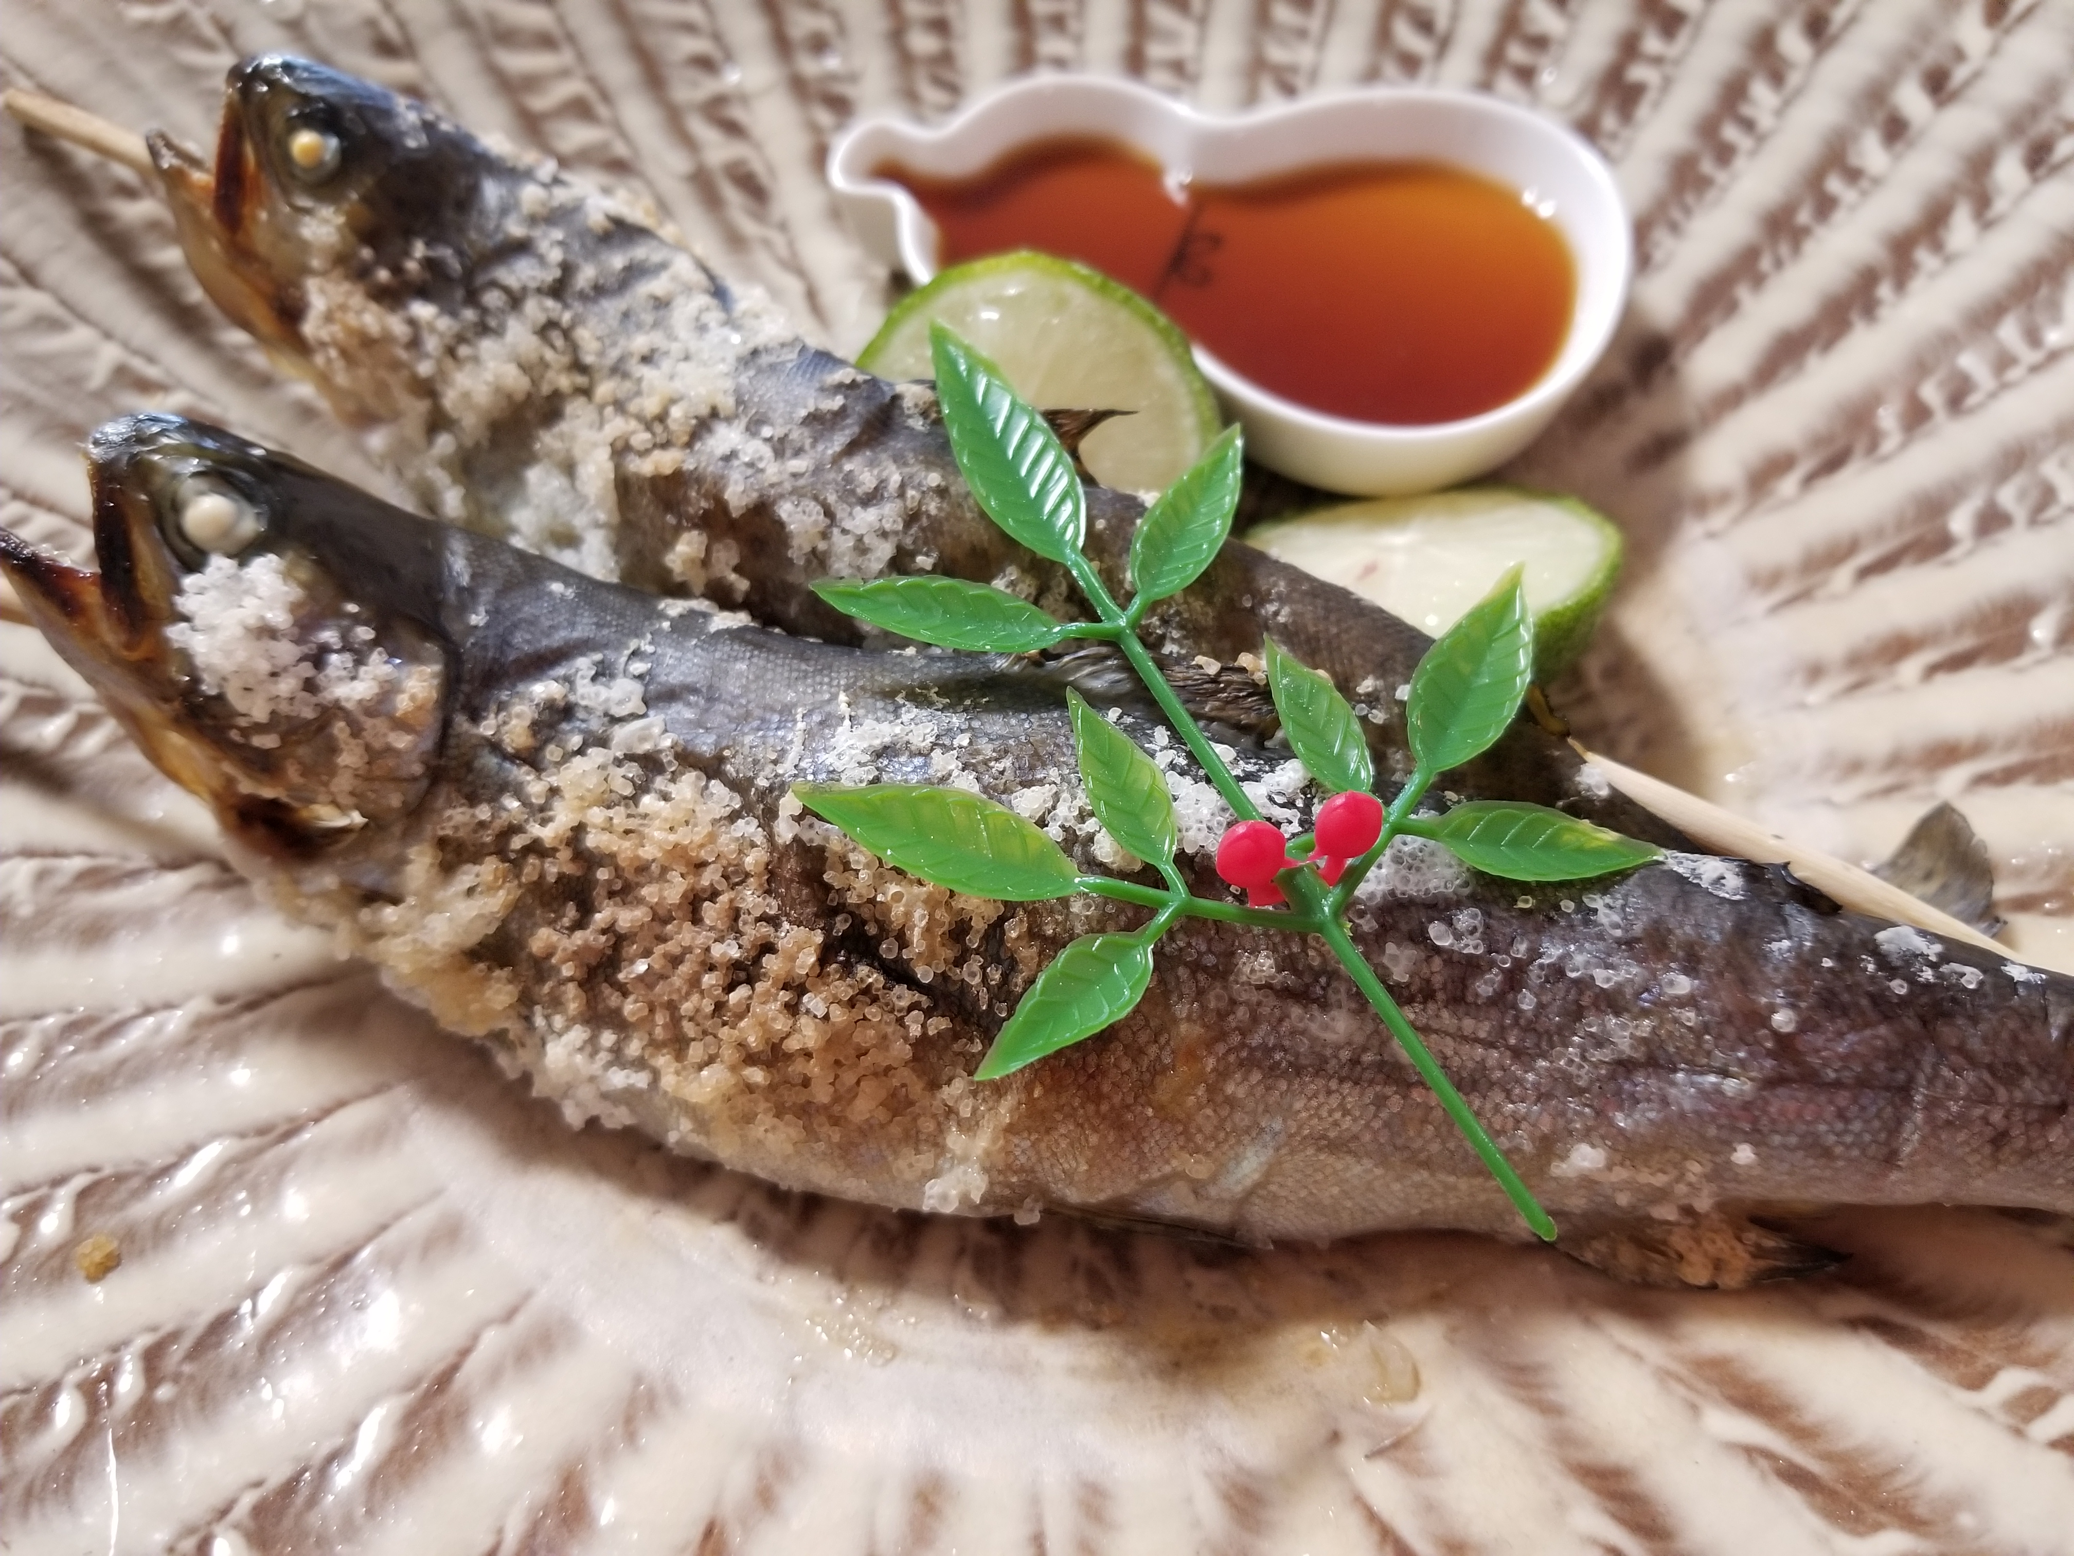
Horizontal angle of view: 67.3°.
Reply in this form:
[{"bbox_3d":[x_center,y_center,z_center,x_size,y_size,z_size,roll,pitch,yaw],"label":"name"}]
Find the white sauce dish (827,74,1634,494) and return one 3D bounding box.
[{"bbox_3d":[0.024,-0.066,0.218,0.107,0.029,0.069,13,58,12],"label":"white sauce dish"}]

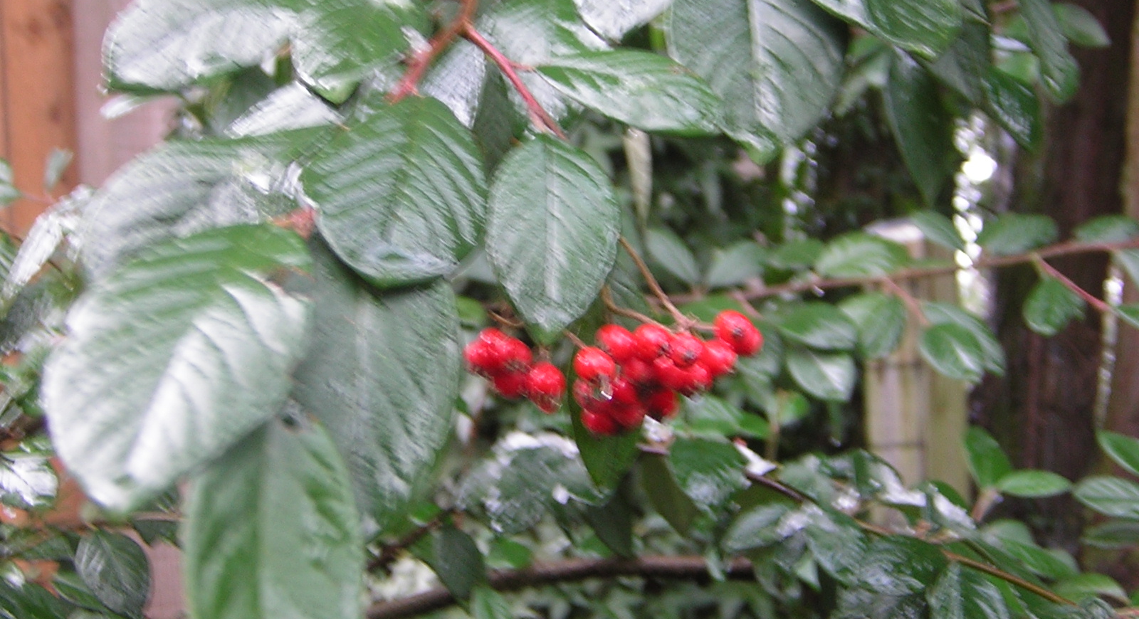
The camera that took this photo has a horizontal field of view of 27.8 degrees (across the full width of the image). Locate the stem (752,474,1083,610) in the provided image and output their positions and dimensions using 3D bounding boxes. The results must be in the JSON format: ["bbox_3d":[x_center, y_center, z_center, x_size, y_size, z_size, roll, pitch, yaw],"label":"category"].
[{"bbox_3d":[0.121,0.082,0.820,0.127,0.013,0.013,22,0,3],"label":"stem"}]

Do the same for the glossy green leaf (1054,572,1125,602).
[{"bbox_3d":[0.226,0.121,1.000,0.032,0.006,0.020,-9,37,-15],"label":"glossy green leaf"}]

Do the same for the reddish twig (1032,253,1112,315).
[{"bbox_3d":[0.174,-0.009,0.800,0.032,0.004,0.004,35,8,0],"label":"reddish twig"}]

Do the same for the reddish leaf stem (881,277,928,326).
[{"bbox_3d":[0.116,-0.003,0.800,0.004,0.022,0.004,-42,0,6],"label":"reddish leaf stem"}]

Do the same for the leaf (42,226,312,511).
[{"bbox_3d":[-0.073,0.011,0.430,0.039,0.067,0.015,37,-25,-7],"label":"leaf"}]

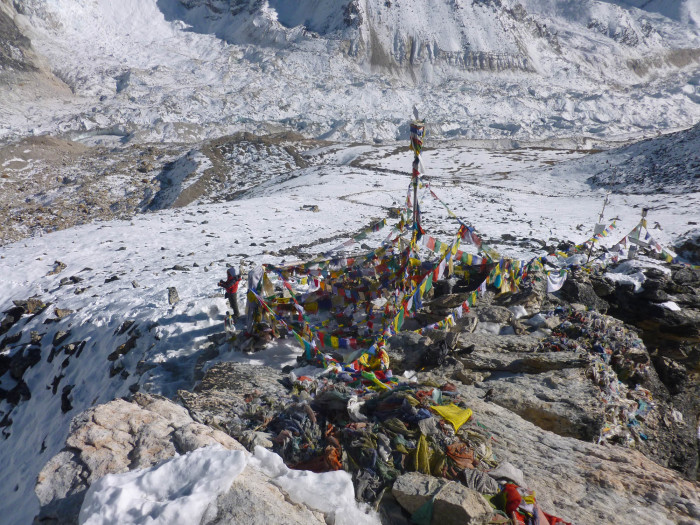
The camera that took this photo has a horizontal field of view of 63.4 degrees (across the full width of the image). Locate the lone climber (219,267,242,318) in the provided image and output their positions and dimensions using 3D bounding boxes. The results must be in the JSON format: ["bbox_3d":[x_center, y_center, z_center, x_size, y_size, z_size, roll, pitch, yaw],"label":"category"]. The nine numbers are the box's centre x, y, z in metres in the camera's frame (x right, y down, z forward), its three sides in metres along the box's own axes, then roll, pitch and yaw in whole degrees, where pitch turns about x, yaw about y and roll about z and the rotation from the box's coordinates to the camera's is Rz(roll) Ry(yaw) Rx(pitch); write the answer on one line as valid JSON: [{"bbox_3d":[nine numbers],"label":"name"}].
[{"bbox_3d":[-3.510,0.935,16.800,0.680,1.740,0.500,-5,25,-11],"label":"lone climber"}]

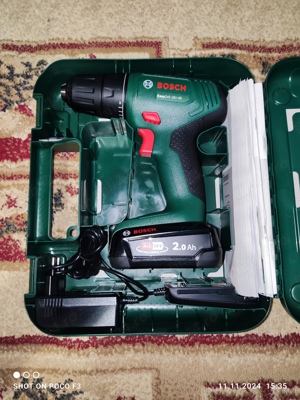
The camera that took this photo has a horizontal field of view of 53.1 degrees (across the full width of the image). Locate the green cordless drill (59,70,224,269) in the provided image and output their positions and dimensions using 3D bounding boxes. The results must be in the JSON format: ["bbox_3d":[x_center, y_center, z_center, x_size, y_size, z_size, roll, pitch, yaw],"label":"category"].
[{"bbox_3d":[-0.006,-0.035,0.329,0.188,0.077,0.213,1,81,0],"label":"green cordless drill"}]

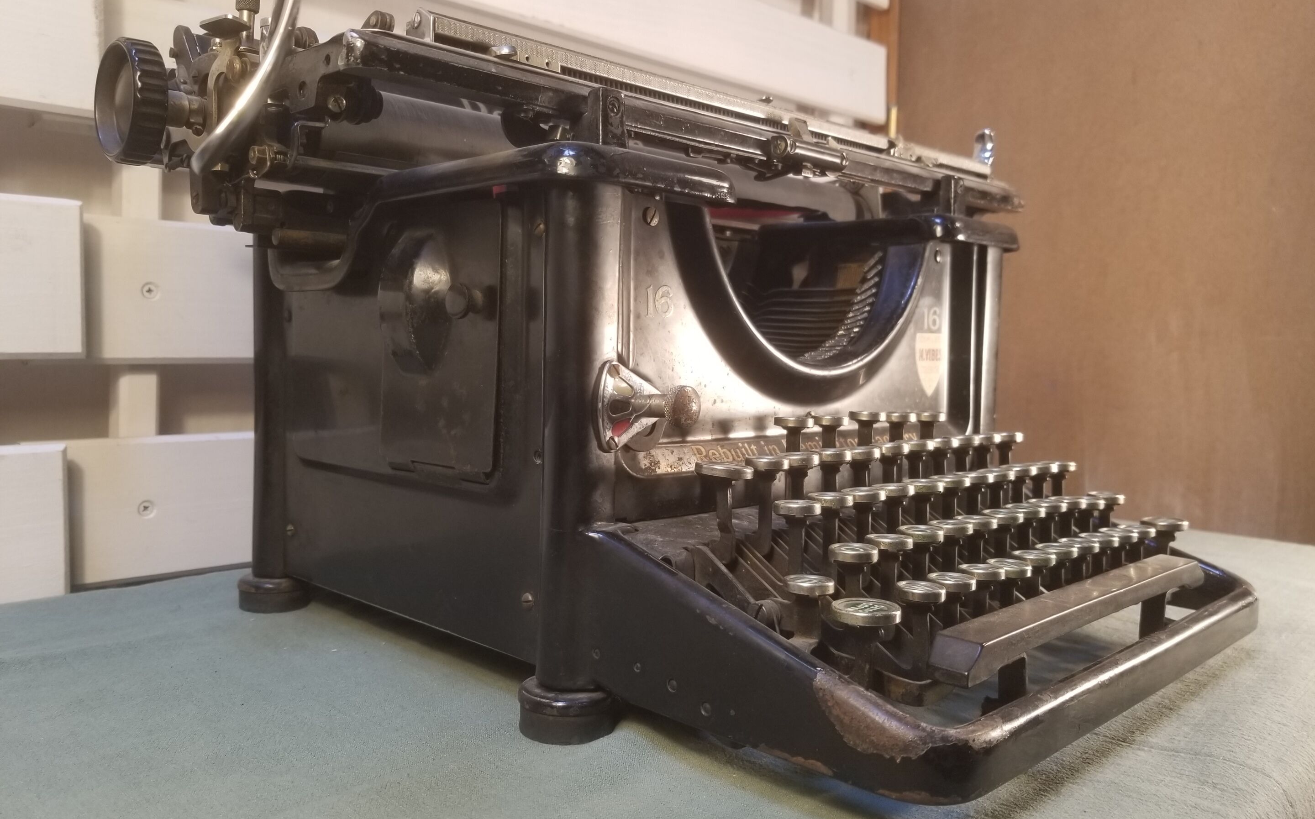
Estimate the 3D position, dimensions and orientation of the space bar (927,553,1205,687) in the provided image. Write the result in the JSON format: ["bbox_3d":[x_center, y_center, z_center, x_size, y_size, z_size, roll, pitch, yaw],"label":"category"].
[{"bbox_3d":[0.154,0.070,0.354,0.194,0.012,0.014,-2,4,-44],"label":"space bar"}]

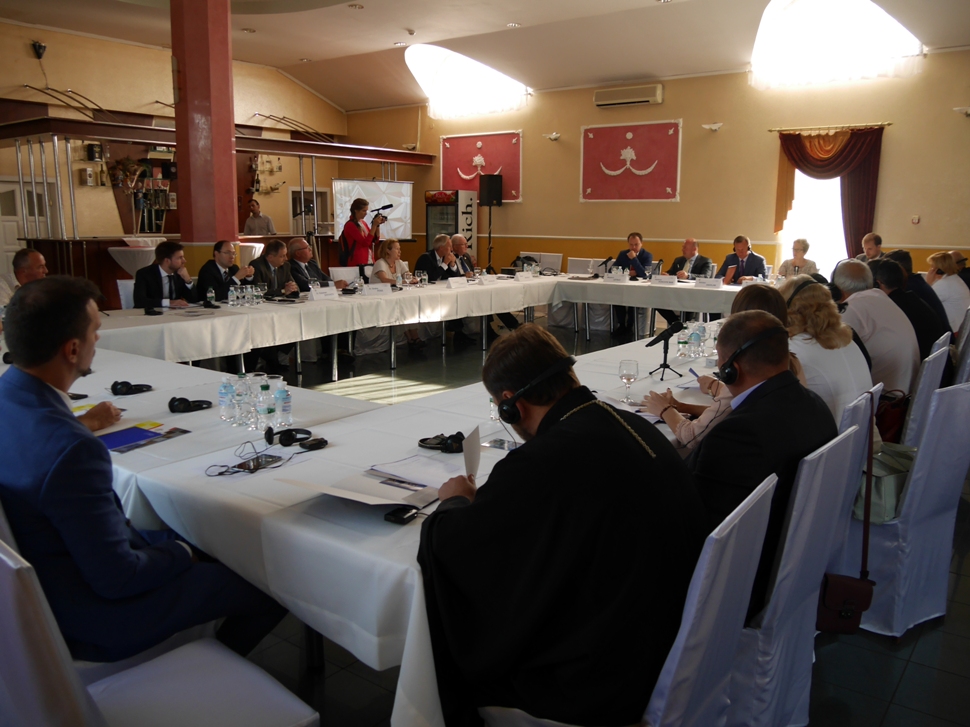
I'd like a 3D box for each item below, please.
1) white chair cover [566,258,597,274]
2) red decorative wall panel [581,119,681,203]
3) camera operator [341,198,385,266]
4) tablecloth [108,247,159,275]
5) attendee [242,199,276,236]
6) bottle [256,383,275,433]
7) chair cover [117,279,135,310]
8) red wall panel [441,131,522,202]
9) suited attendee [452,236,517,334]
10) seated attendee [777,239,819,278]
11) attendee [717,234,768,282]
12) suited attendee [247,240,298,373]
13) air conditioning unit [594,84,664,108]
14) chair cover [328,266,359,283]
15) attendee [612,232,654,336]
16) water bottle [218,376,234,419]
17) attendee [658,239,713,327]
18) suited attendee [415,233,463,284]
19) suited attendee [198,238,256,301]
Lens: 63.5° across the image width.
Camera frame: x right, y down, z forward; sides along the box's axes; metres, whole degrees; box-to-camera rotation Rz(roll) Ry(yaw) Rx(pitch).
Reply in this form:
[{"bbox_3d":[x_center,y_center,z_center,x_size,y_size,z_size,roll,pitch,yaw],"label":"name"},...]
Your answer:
[{"bbox_3d":[1.238,-1.016,11.247,0.440,0.955,0.520,8,13,36],"label":"white chair cover"},{"bbox_3d":[2.098,-2.956,11.567,1.654,1.152,0.061,9,13,37],"label":"red decorative wall panel"},{"bbox_3d":[-1.476,-1.113,9.314,0.580,1.673,0.500,5,12,23],"label":"camera operator"},{"bbox_3d":[-3.758,-0.709,8.625,0.720,1.115,0.720,8,13,36],"label":"tablecloth"},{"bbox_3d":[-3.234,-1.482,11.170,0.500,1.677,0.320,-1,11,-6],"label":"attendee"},{"bbox_3d":[-0.825,0.168,2.945,0.071,0.178,0.071,8,13,36],"label":"bottle"},{"bbox_3d":[-2.817,-0.263,6.823,0.520,0.931,0.460,9,14,37],"label":"chair cover"},{"bbox_3d":[-0.082,-3.196,12.864,1.650,1.110,0.050,8,13,36],"label":"red wall panel"},{"bbox_3d":[-0.082,-0.994,9.905,0.820,1.228,0.550,7,13,32],"label":"suited attendee"},{"bbox_3d":[3.665,-0.821,9.353,0.480,1.300,0.740,10,14,41],"label":"seated attendee"},{"bbox_3d":[3.053,-0.887,9.363,0.580,1.257,0.780,7,13,33],"label":"attendee"},{"bbox_3d":[-2.033,-0.560,7.601,0.720,1.228,0.520,9,14,37],"label":"suited attendee"},{"bbox_3d":[1.972,-3.656,10.767,0.963,0.235,0.200,8,13,36],"label":"air conditioning unit"},{"bbox_3d":[-1.502,-0.633,9.068,0.520,0.955,0.440,8,13,36],"label":"chair cover"},{"bbox_3d":[1.962,-1.079,10.573,0.560,1.335,0.800,8,13,36],"label":"attendee"},{"bbox_3d":[-1.031,0.127,3.124,0.062,0.165,0.062,9,14,37],"label":"water bottle"},{"bbox_3d":[2.489,-0.939,9.718,0.580,1.219,0.780,7,13,33],"label":"attendee"},{"bbox_3d":[-0.524,-1.017,10.234,0.800,1.300,0.560,5,11,22],"label":"suited attendee"},{"bbox_3d":[-2.384,-0.485,7.204,0.740,1.228,0.540,9,14,37],"label":"suited attendee"}]

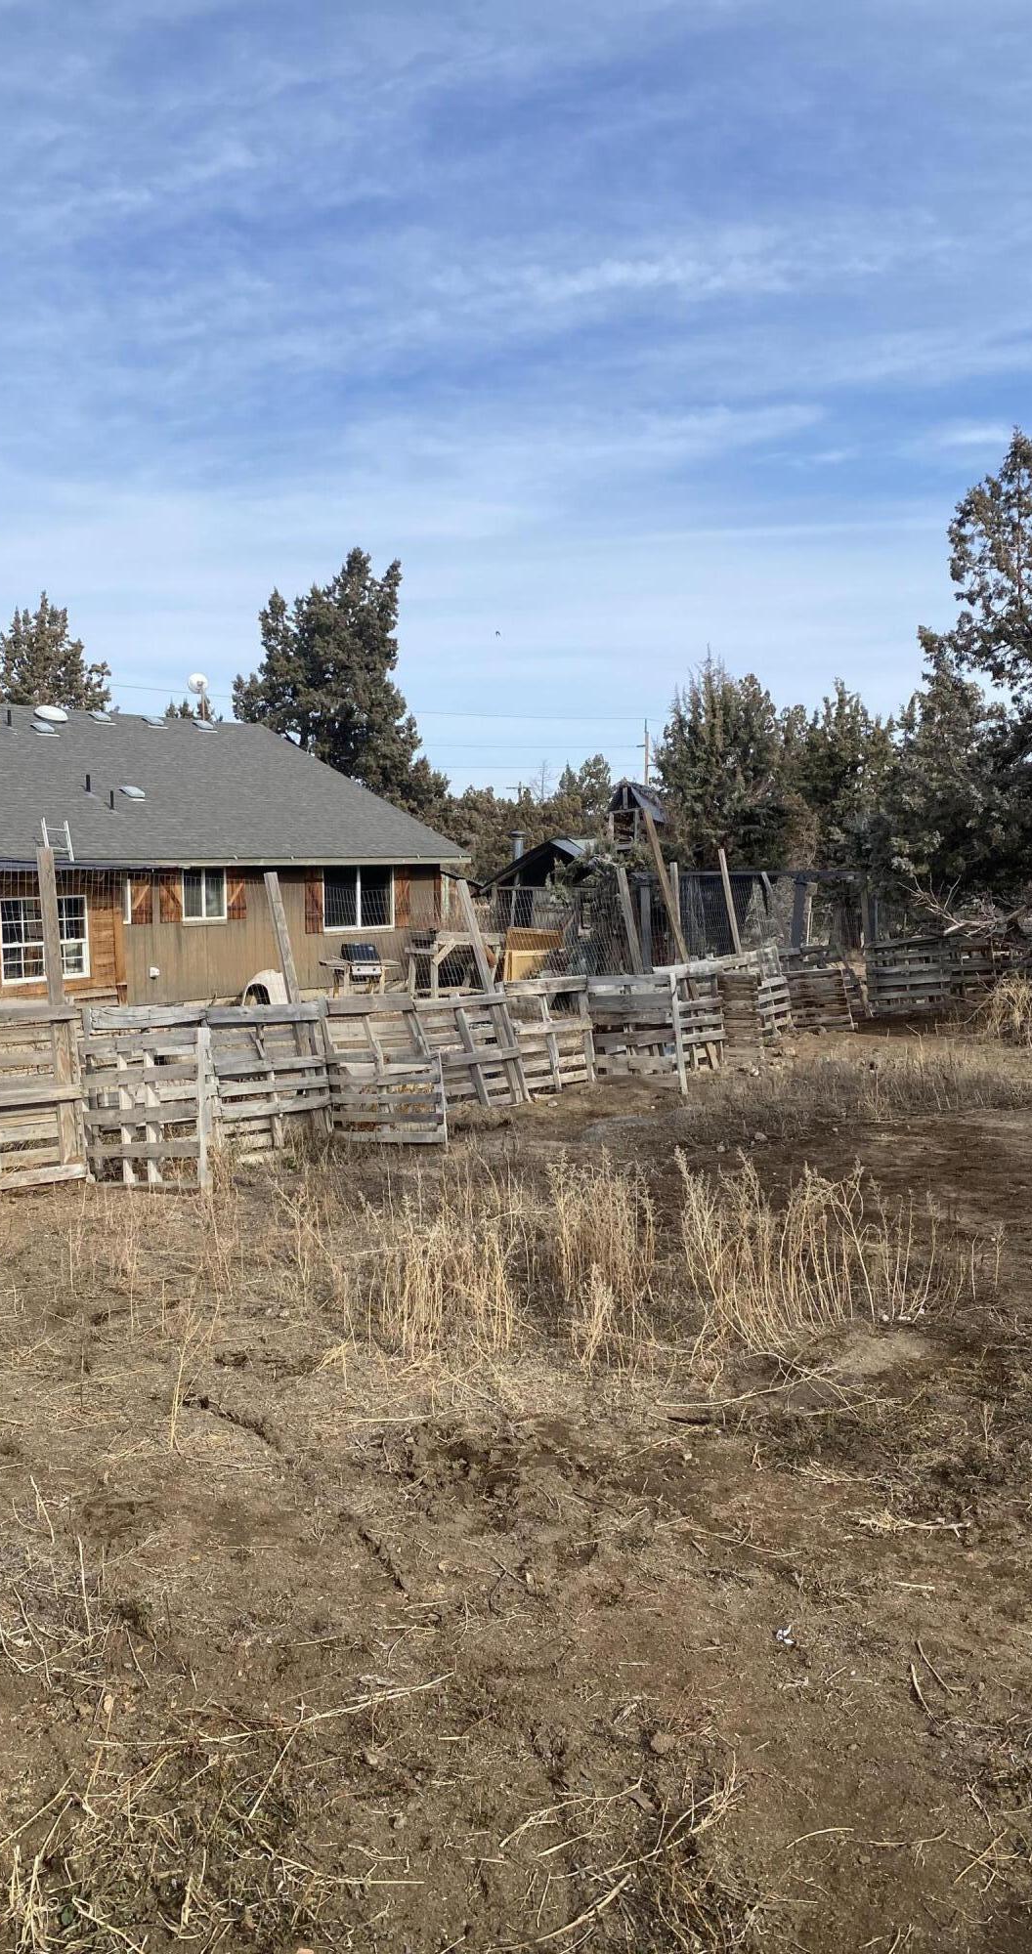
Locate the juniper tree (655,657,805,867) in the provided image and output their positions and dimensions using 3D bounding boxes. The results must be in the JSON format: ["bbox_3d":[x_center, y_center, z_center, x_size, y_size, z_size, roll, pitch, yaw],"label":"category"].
[{"bbox_3d":[4.369,-3.228,30.000,3.200,6.590,3.200,1,5,8],"label":"juniper tree"}]

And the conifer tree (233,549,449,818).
[{"bbox_3d":[-4.785,-6.199,40.000,5.900,10.900,5.600,-1,5,-7],"label":"conifer tree"}]

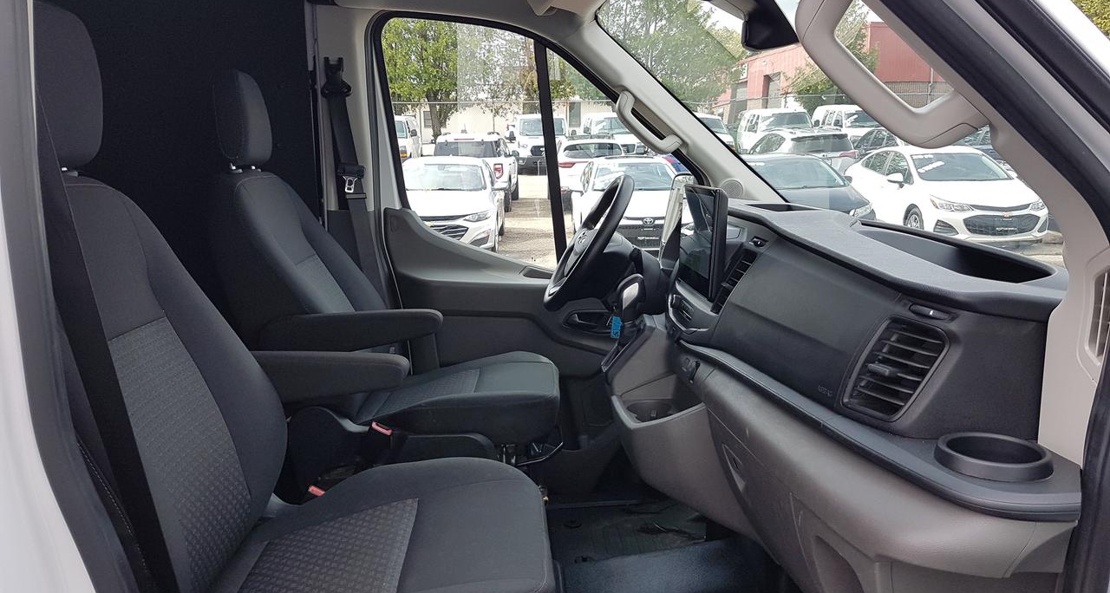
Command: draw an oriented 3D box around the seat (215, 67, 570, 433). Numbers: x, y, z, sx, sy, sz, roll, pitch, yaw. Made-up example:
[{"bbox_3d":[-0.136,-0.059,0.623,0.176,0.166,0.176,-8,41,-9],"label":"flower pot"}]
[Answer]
[{"bbox_3d":[-0.375,-0.122,2.016,0.790,0.860,0.540,0,10,0],"label":"seat"}]

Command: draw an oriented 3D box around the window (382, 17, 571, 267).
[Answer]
[{"bbox_3d":[-0.230,-0.430,2.422,0.560,0.710,0.080,0,10,0],"label":"window"}]

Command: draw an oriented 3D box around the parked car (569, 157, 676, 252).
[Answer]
[{"bbox_3d":[1.120,-1.457,13.050,1.790,1.440,4.630,0,10,-2],"label":"parked car"}]

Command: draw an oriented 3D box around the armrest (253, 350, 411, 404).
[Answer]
[{"bbox_3d":[-0.430,0.143,1.495,0.360,0.088,0.075,0,10,0],"label":"armrest"}]

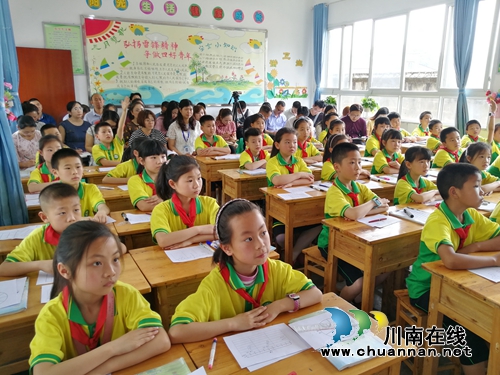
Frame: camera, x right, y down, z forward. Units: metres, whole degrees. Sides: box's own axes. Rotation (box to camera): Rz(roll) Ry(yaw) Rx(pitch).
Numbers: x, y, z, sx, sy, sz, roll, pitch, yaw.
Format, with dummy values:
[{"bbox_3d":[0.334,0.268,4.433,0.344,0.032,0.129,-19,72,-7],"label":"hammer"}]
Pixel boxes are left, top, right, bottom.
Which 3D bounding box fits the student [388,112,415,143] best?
[{"bbox_3d":[2.014,-0.405,5.280,0.420,1.190,0.620,-8,16,-28],"label":"student"}]

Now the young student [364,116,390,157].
[{"bbox_3d":[1.575,-0.284,4.751,0.420,1.130,0.550,-8,16,-26],"label":"young student"}]

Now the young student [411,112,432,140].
[{"bbox_3d":[2.582,-0.567,5.858,0.410,1.120,0.550,-8,16,-26],"label":"young student"}]

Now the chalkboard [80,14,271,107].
[{"bbox_3d":[-1.039,-1.985,6.364,3.034,1.270,0.050,-8,16,-27],"label":"chalkboard"}]

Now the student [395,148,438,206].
[{"bbox_3d":[1.204,0.245,2.803,0.420,1.080,0.560,-8,16,-26],"label":"student"}]

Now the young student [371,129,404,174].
[{"bbox_3d":[1.452,-0.004,3.856,0.420,1.120,0.620,-8,16,-28],"label":"young student"}]

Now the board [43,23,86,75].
[{"bbox_3d":[-2.785,-2.080,5.878,0.520,0.710,0.030,-8,16,-28],"label":"board"}]

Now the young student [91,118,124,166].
[{"bbox_3d":[-1.427,-0.129,3.995,0.420,1.220,0.550,-8,16,-26],"label":"young student"}]

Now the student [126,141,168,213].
[{"bbox_3d":[-0.612,0.282,2.629,0.420,1.190,0.620,-8,16,-28],"label":"student"}]

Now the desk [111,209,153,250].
[{"bbox_3d":[-0.515,0.518,2.499,0.610,0.710,0.410,-8,16,-26],"label":"desk"}]

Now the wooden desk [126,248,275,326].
[{"bbox_3d":[-0.220,0.679,1.956,0.600,0.750,0.410,-8,16,-28],"label":"wooden desk"}]

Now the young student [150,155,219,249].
[{"bbox_3d":[-0.290,0.410,2.058,0.430,1.176,0.570,-8,16,-27],"label":"young student"}]

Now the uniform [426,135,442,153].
[{"bbox_3d":[2.363,-0.434,4.976,0.380,0.480,0.280,-8,16,-28],"label":"uniform"}]

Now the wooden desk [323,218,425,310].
[{"bbox_3d":[0.785,0.569,2.376,0.600,0.750,0.400,-8,16,-28],"label":"wooden desk"}]

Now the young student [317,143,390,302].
[{"bbox_3d":[0.654,0.283,2.541,0.440,1.140,0.580,-8,16,-26],"label":"young student"}]

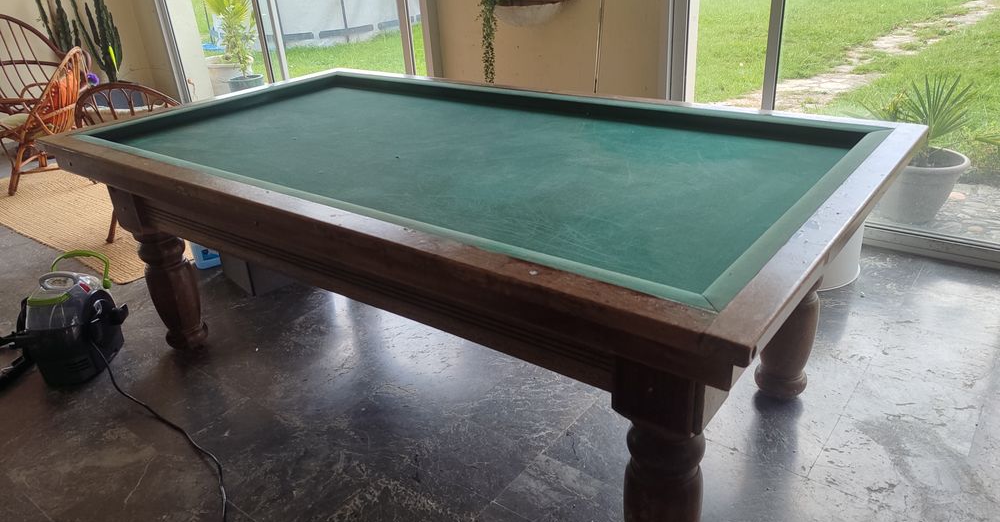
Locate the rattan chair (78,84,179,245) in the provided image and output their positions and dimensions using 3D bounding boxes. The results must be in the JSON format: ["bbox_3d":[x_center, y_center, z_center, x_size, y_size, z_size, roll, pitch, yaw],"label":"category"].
[{"bbox_3d":[-1.844,-0.607,3.794,0.620,0.770,0.620,-12,27,-17],"label":"rattan chair"}]

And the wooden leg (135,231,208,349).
[{"bbox_3d":[-1.170,0.106,2.607,0.162,0.420,0.162,15,31,35],"label":"wooden leg"}]

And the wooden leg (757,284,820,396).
[{"bbox_3d":[0.854,0.193,2.135,0.162,0.420,0.162,15,31,35],"label":"wooden leg"}]

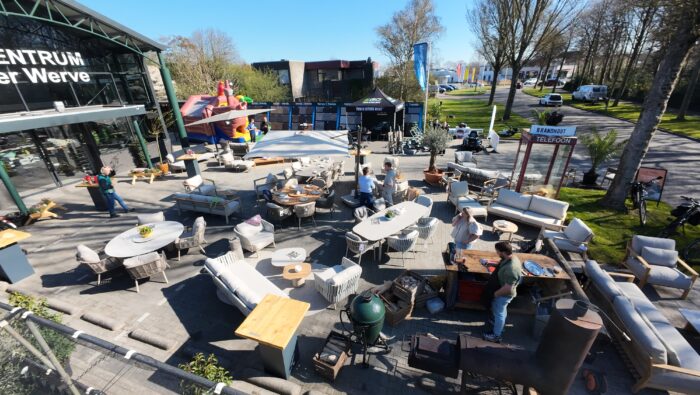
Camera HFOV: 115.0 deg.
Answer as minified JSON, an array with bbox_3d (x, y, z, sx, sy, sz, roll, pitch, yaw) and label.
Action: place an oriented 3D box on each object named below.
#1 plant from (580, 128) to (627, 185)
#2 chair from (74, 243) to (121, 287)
[{"bbox_3d":[9.950,-1.459,8.943,1.150,2.200,1.150,20,32,40],"label":"plant"},{"bbox_3d":[-6.195,1.610,5.547,0.620,0.800,0.620,-20,30,-37],"label":"chair"}]

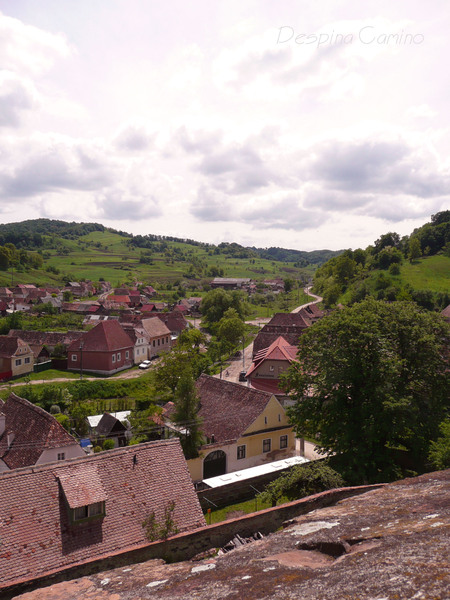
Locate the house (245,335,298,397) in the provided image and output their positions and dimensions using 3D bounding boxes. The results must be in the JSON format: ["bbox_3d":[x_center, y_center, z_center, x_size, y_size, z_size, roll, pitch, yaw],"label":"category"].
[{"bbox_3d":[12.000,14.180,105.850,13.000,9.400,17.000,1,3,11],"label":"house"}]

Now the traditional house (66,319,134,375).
[{"bbox_3d":[-30.000,11.080,119.870,12.400,11.700,11.400,1,3,21],"label":"traditional house"}]

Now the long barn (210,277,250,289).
[{"bbox_3d":[4.500,-13.680,399.820,31.000,9.000,13.000,0,3,0],"label":"long barn"}]

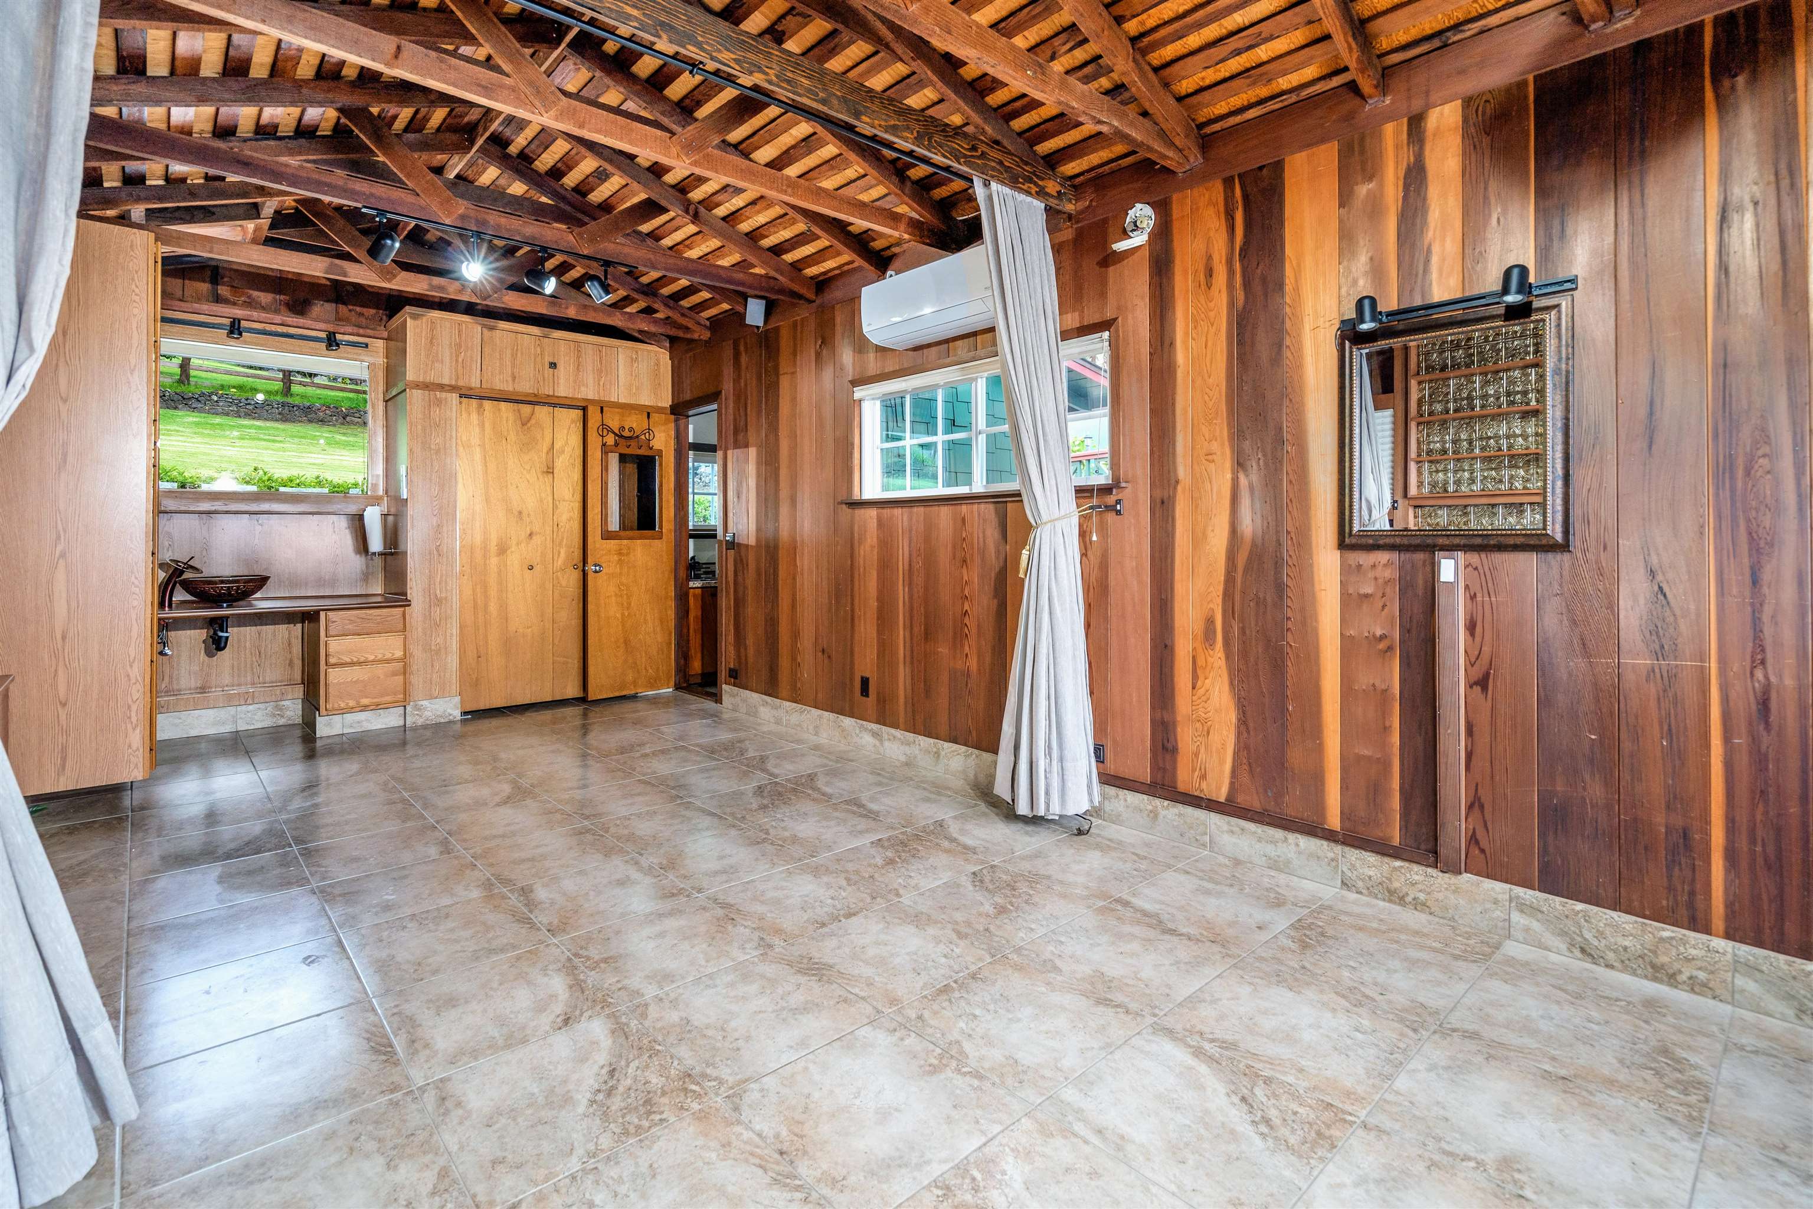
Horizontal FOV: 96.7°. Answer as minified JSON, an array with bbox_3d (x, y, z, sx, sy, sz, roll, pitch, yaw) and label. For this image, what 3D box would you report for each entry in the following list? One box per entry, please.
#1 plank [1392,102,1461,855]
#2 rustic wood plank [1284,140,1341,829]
[{"bbox_3d":[1.613,-0.369,2.481,0.025,2.289,0.170,-1,1,-42],"label":"plank"},{"bbox_3d":[1.379,-0.391,2.740,0.025,2.289,0.179,-1,1,-42],"label":"rustic wood plank"}]

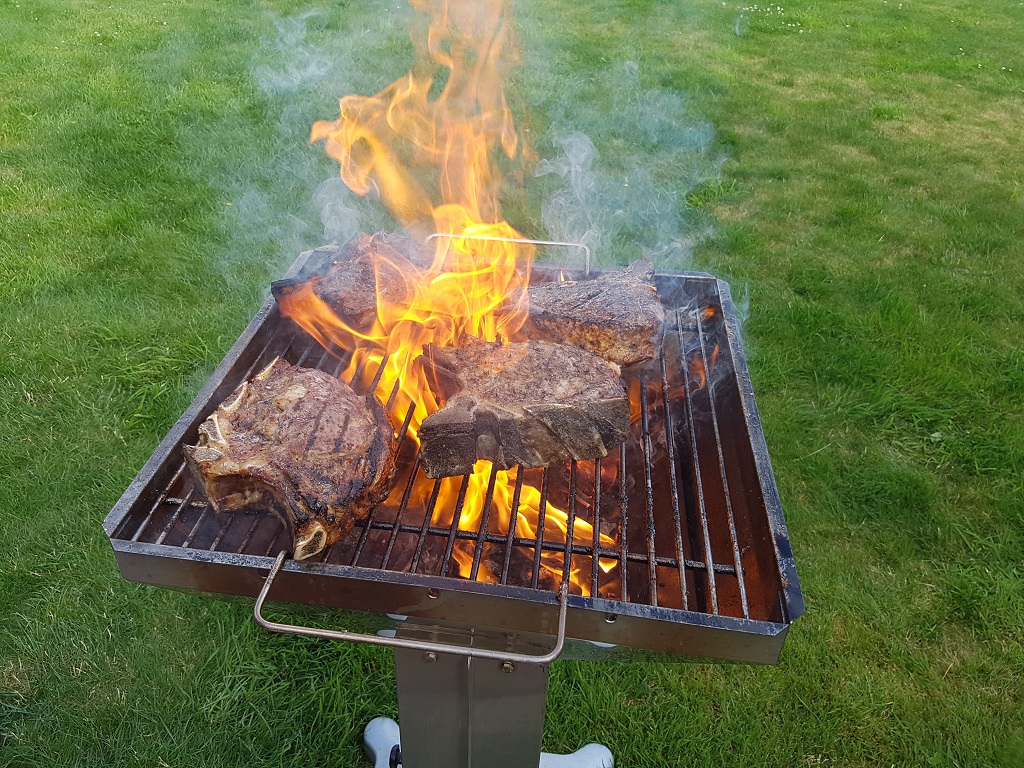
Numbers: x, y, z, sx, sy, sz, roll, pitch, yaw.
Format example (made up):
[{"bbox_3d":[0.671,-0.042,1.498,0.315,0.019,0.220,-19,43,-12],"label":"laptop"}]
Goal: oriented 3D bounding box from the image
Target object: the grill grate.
[{"bbox_3d":[-0.026,0.016,0.746,0.500,0.065,0.510,5,36,6],"label":"grill grate"}]

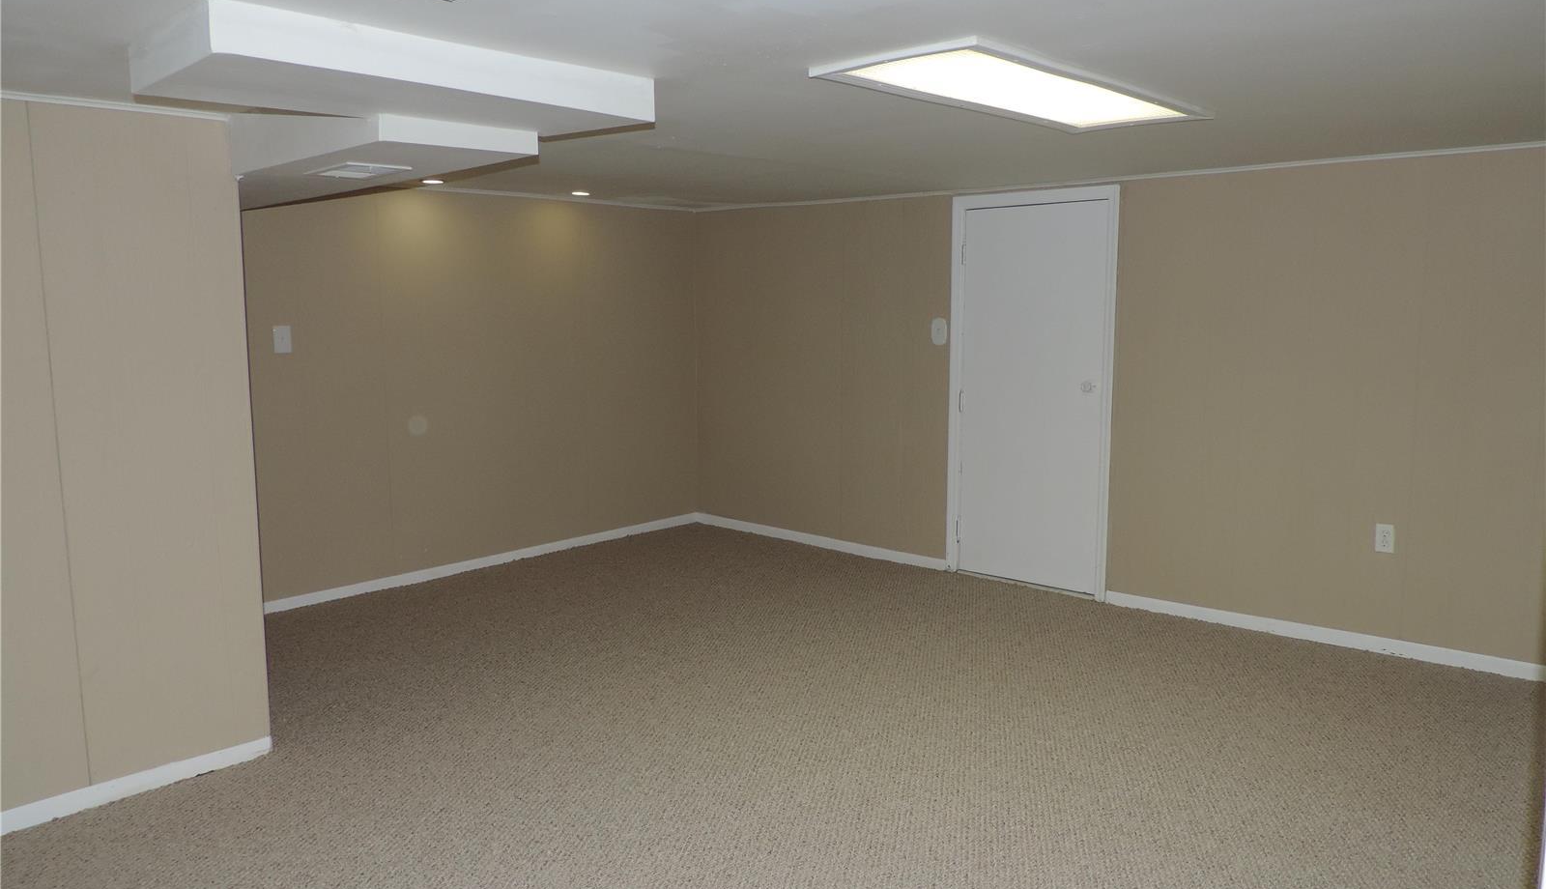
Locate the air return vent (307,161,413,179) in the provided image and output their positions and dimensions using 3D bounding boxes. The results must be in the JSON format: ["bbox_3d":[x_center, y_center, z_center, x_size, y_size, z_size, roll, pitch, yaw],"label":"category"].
[{"bbox_3d":[-1.219,-0.809,3.153,0.343,0.025,0.206,7,10,43],"label":"air return vent"}]

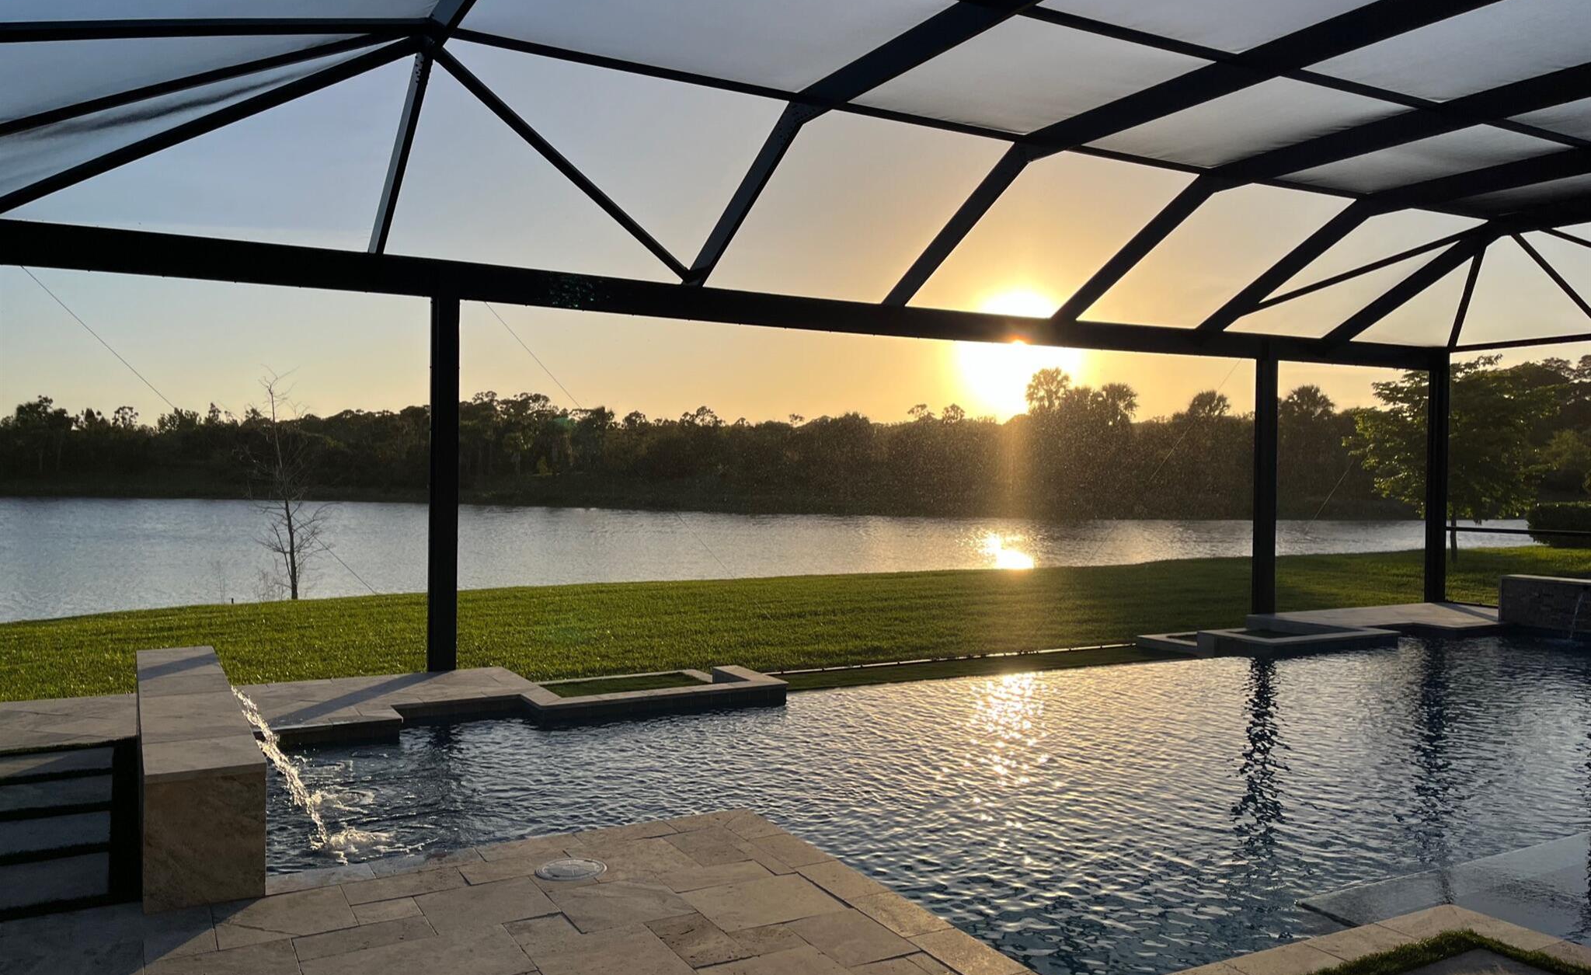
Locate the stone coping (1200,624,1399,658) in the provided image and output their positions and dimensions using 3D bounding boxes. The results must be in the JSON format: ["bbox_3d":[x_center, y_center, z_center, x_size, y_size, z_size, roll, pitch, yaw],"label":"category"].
[{"bbox_3d":[4.898,1.496,11.610,1.780,0.179,0.879,0,1,-29],"label":"stone coping"}]

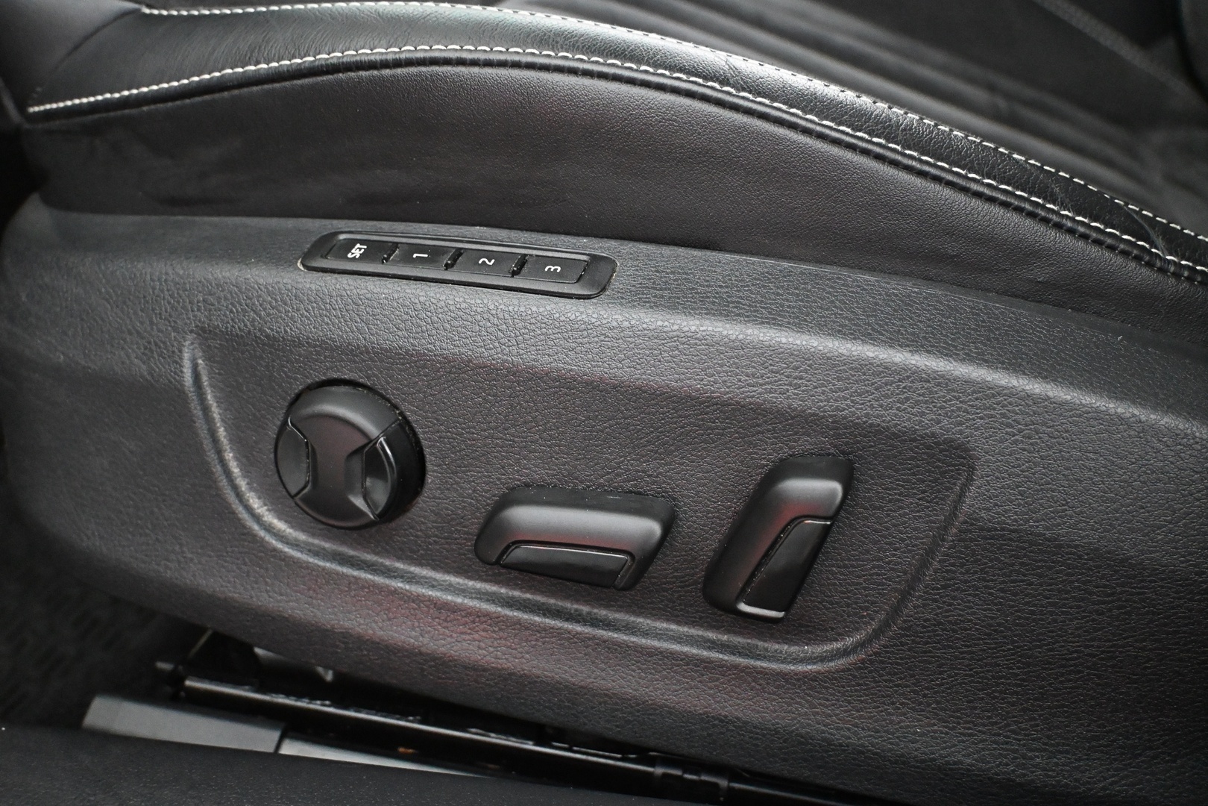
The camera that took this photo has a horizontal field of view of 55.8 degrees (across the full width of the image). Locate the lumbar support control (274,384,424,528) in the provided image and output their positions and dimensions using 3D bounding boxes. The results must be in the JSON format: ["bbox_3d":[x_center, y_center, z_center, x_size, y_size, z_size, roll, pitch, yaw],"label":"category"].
[{"bbox_3d":[-0.074,0.018,0.320,0.043,0.043,0.014,4,18,10],"label":"lumbar support control"}]

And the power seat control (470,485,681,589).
[{"bbox_3d":[-0.008,0.036,0.312,0.052,0.021,0.015,4,18,10],"label":"power seat control"}]

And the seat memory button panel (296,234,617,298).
[{"bbox_3d":[-0.042,-0.038,0.325,0.091,0.007,0.020,7,46,13],"label":"seat memory button panel"}]

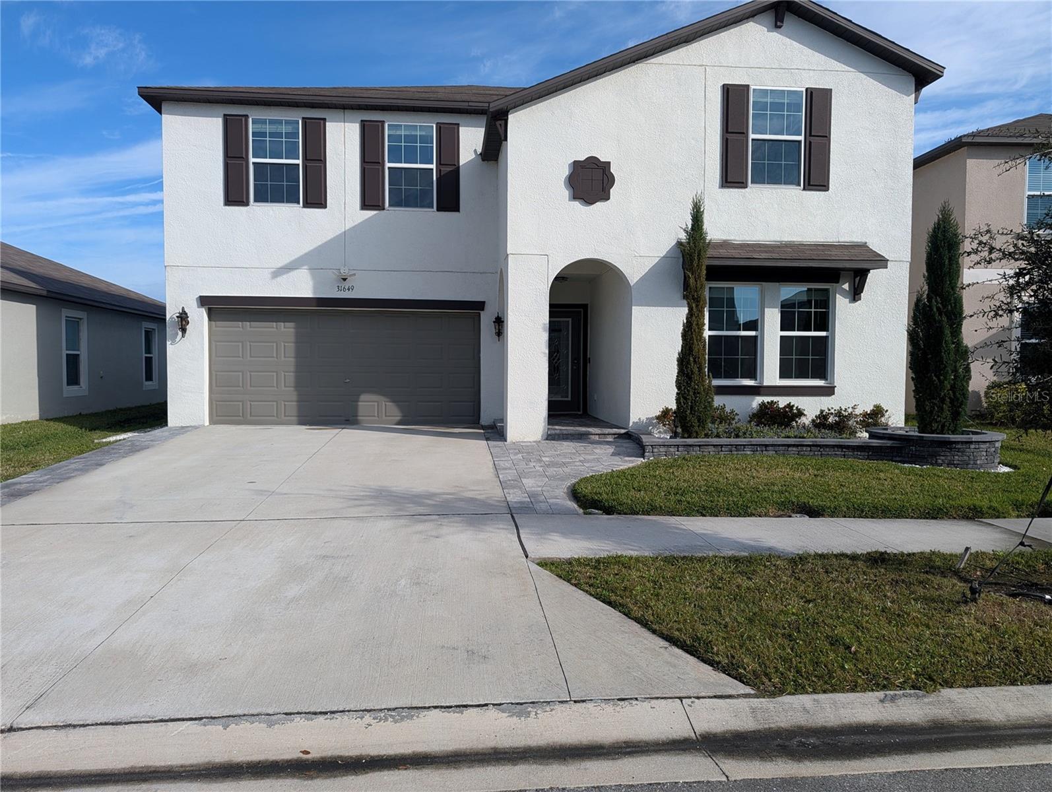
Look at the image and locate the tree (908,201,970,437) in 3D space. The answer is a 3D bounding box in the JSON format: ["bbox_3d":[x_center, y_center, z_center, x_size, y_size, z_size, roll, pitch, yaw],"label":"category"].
[{"bbox_3d":[5.646,-1.037,9.951,0.731,3.211,0.692,0,2,-6],"label":"tree"}]

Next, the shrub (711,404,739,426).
[{"bbox_3d":[2.990,0.334,11.115,0.454,0.425,0.415,0,2,-6],"label":"shrub"}]

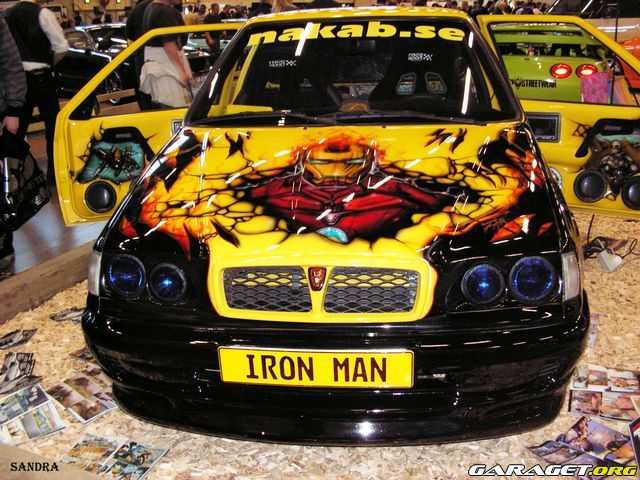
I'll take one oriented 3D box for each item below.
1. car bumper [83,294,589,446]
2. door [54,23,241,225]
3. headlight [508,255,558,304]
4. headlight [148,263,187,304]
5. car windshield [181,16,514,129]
[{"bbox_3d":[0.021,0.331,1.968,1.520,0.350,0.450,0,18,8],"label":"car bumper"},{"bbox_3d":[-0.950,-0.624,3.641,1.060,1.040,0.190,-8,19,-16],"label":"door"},{"bbox_3d":[0.571,0.110,1.795,0.138,0.140,0.080,0,18,8],"label":"headlight"},{"bbox_3d":[-0.429,0.125,1.901,0.122,0.125,0.075,0,18,8],"label":"headlight"},{"bbox_3d":[0.130,-0.739,2.792,1.360,0.150,0.630,0,57,8],"label":"car windshield"}]

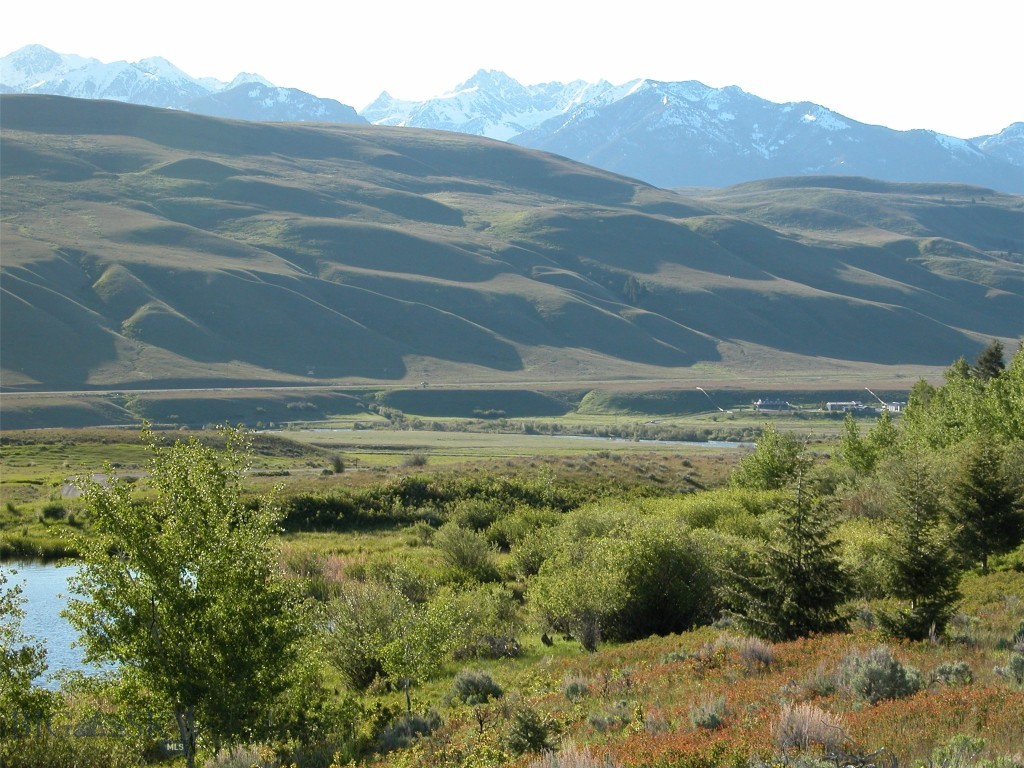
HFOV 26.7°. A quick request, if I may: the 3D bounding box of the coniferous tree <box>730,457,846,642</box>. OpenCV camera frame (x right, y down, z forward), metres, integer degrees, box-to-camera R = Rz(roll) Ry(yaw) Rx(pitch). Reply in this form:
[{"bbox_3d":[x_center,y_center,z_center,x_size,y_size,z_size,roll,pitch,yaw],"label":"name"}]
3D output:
[{"bbox_3d":[5.890,3.493,46.000,2.556,3.941,2.479,0,1,0],"label":"coniferous tree"}]

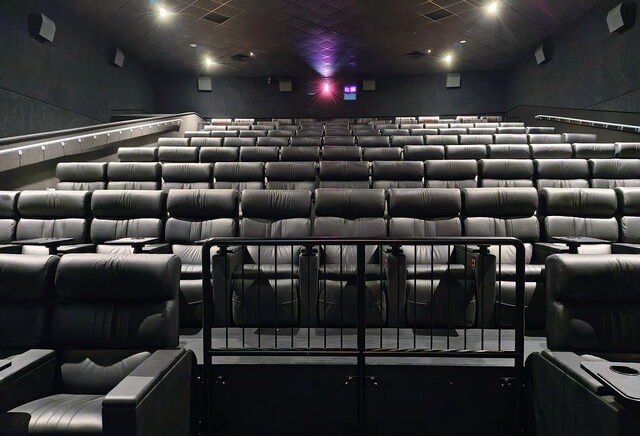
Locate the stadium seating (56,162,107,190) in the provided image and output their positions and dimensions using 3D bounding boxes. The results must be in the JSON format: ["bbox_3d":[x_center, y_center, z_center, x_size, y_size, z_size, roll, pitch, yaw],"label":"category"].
[{"bbox_3d":[-3.554,-0.206,6.040,0.770,1.170,0.960,0,4,2],"label":"stadium seating"}]

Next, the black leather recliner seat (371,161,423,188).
[{"bbox_3d":[1.131,-0.212,5.910,0.770,1.170,0.960,0,4,2],"label":"black leather recliner seat"}]

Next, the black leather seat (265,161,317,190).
[{"bbox_3d":[-0.416,-0.209,5.953,0.770,1.170,0.960,0,4,2],"label":"black leather seat"}]

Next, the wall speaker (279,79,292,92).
[{"bbox_3d":[-1.352,-5.268,16.906,0.520,0.540,0.370,0,4,2],"label":"wall speaker"}]

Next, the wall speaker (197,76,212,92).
[{"bbox_3d":[-4.595,-5.335,16.991,0.520,0.540,0.370,0,4,2],"label":"wall speaker"}]

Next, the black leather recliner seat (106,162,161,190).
[{"bbox_3d":[-2.763,-0.211,6.017,0.770,1.170,0.960,0,4,2],"label":"black leather recliner seat"}]

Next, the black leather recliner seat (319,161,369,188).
[{"bbox_3d":[0.345,-0.210,5.932,0.770,1.170,0.960,0,4,2],"label":"black leather recliner seat"}]

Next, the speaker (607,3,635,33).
[{"bbox_3d":[7.540,-5.010,10.652,0.370,0.540,0.520,0,4,2],"label":"speaker"}]

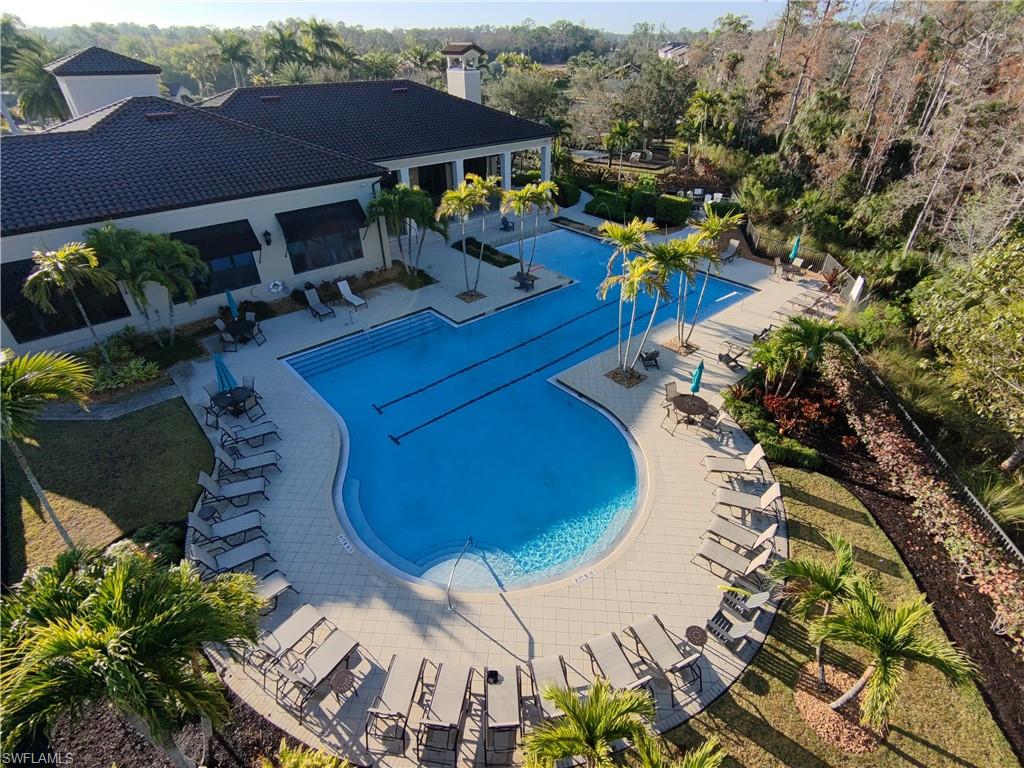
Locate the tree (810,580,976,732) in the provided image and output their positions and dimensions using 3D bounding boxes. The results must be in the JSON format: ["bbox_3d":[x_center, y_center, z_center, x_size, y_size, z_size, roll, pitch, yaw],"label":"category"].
[{"bbox_3d":[6.581,5.066,9.053,2.230,3.200,2.230,1,34,0],"label":"tree"}]

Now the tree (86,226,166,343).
[{"bbox_3d":[-16.167,-3.998,21.535,2.800,5.400,2.600,-26,42,-33],"label":"tree"}]

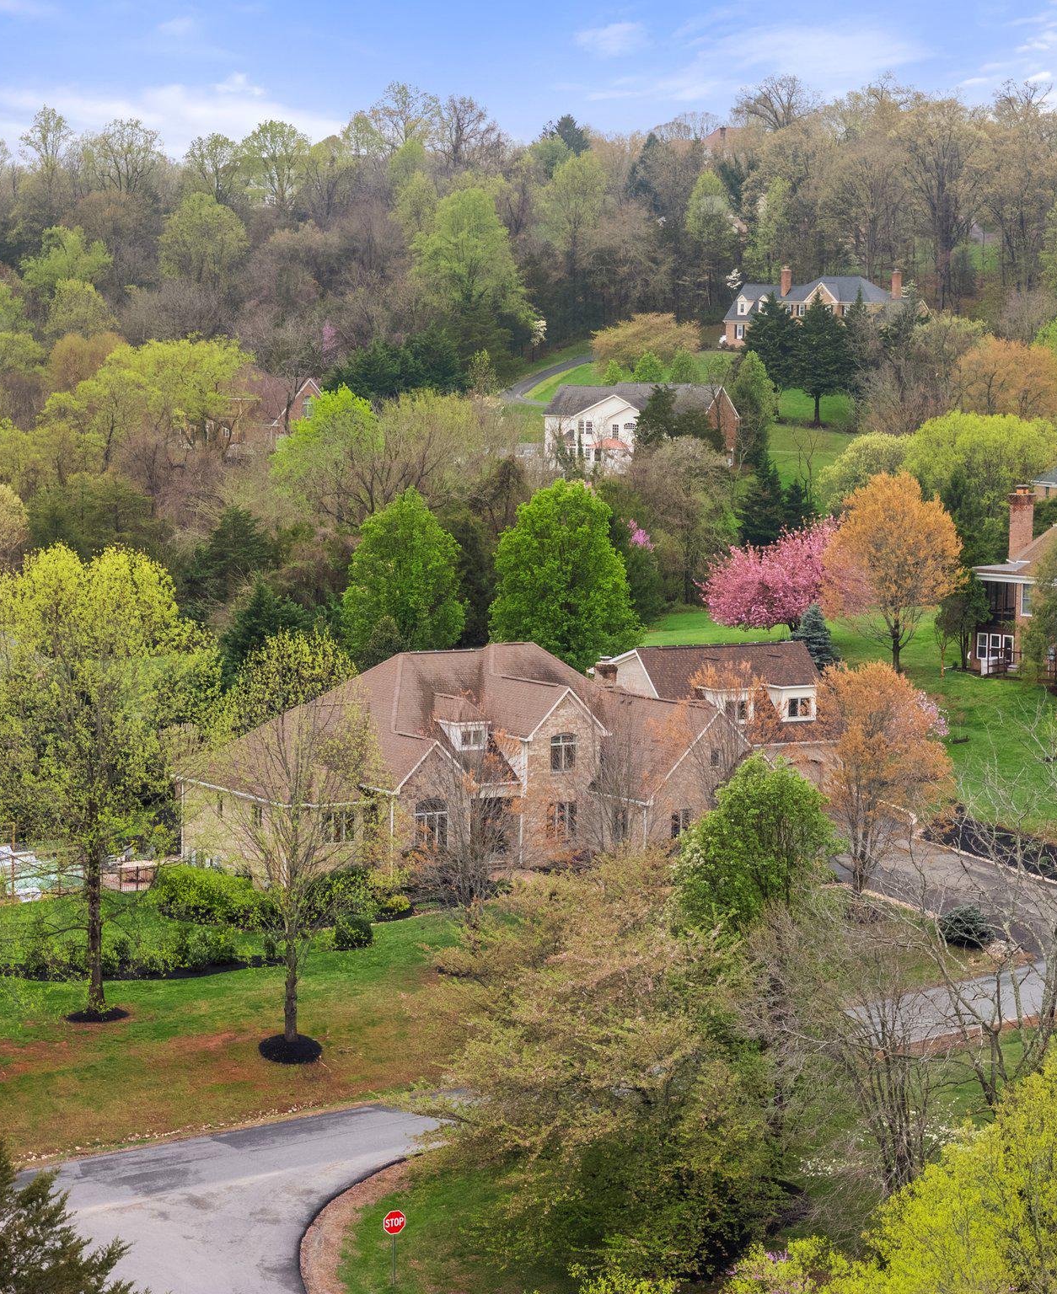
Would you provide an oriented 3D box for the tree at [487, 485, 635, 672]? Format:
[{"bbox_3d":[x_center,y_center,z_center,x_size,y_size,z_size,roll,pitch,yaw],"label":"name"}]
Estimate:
[{"bbox_3d":[2.019,-3.378,201.000,8.460,11.580,8.460,1,5,0],"label":"tree"}]

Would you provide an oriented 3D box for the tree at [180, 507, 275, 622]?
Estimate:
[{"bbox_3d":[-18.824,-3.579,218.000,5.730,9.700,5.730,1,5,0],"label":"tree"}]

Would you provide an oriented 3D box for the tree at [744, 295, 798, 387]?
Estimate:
[{"bbox_3d":[26.639,-32.468,382.000,5.900,11.660,5.900,1,5,0],"label":"tree"}]

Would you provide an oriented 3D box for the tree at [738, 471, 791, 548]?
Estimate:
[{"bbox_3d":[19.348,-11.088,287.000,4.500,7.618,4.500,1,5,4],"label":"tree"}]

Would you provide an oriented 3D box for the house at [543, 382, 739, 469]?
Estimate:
[{"bbox_3d":[13.123,-25.711,411.383,21.200,10.000,11.500,3,6,28],"label":"house"}]

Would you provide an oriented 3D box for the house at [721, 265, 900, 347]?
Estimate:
[{"bbox_3d":[41.139,-48.098,494.393,24.800,11.200,11.800,5,7,39],"label":"house"}]

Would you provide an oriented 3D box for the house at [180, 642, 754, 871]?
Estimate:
[{"bbox_3d":[-2.656,5.252,165.922,25.000,10.200,15.000,-2,6,-31],"label":"house"}]

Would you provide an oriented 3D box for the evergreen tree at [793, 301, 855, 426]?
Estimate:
[{"bbox_3d":[36.974,-35.876,437.000,8.200,16.138,8.200,1,5,5],"label":"evergreen tree"}]

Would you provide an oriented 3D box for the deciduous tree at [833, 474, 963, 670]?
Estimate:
[{"bbox_3d":[22.124,-4.481,209.000,7.830,11.010,7.830,1,5,0],"label":"deciduous tree"}]

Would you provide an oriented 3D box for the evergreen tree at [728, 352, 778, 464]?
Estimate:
[{"bbox_3d":[22.254,-23.662,347.000,5.230,11.270,5.230,1,5,0],"label":"evergreen tree"}]

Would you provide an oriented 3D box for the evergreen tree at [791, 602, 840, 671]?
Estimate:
[{"bbox_3d":[16.705,-0.353,203.000,2.900,4.260,2.900,1,5,0],"label":"evergreen tree"}]

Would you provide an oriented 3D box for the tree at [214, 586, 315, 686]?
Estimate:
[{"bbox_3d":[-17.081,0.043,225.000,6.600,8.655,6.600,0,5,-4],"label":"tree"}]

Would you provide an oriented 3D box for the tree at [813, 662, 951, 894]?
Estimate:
[{"bbox_3d":[16.429,6.102,162.000,6.380,10.130,6.380,1,5,0],"label":"tree"}]

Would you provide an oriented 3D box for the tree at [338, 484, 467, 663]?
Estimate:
[{"bbox_3d":[-8.041,-3.651,225.000,8.100,13.242,8.100,0,5,-2],"label":"tree"}]

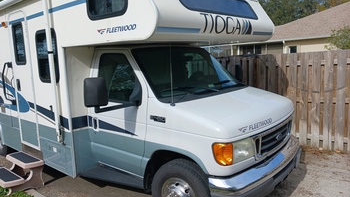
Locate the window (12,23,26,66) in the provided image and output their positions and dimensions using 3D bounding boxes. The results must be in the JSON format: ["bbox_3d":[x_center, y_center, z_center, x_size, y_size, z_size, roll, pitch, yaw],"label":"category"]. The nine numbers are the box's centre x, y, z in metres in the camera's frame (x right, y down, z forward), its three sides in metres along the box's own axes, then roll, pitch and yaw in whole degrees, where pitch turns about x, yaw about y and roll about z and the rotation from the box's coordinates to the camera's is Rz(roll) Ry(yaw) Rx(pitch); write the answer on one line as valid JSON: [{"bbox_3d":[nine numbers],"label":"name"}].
[{"bbox_3d":[-2.437,-0.849,4.287,0.355,0.640,0.040,5,11,40],"label":"window"}]

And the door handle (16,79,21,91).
[{"bbox_3d":[-2.575,-0.212,4.491,0.090,0.195,0.045,5,11,40],"label":"door handle"}]

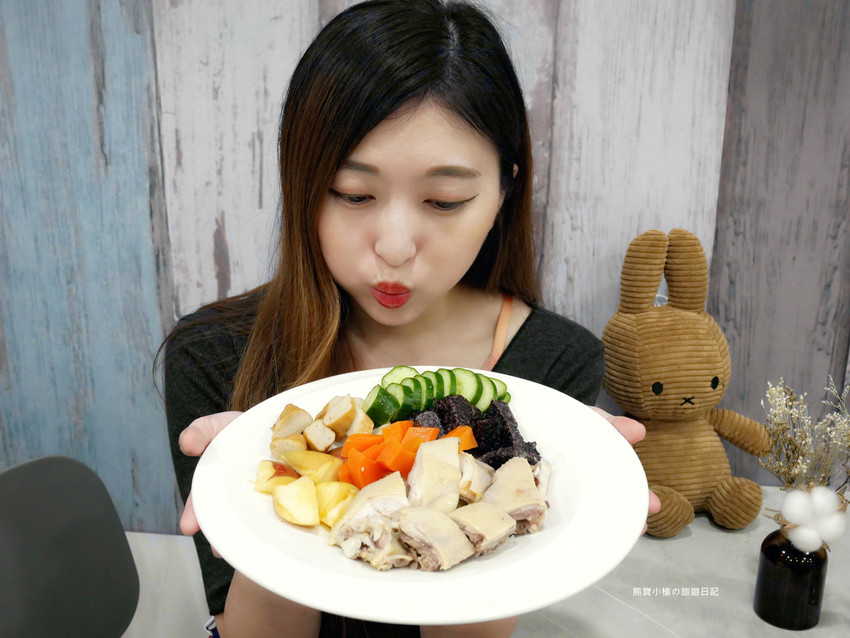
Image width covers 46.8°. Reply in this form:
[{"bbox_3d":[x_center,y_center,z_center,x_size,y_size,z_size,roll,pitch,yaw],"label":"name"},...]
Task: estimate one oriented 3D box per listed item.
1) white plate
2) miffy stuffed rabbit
[{"bbox_3d":[-0.002,0.108,0.630,0.285,0.032,0.285,1,24,0],"label":"white plate"},{"bbox_3d":[0.283,0.070,1.099,0.187,0.325,0.165,-4,14,-6],"label":"miffy stuffed rabbit"}]

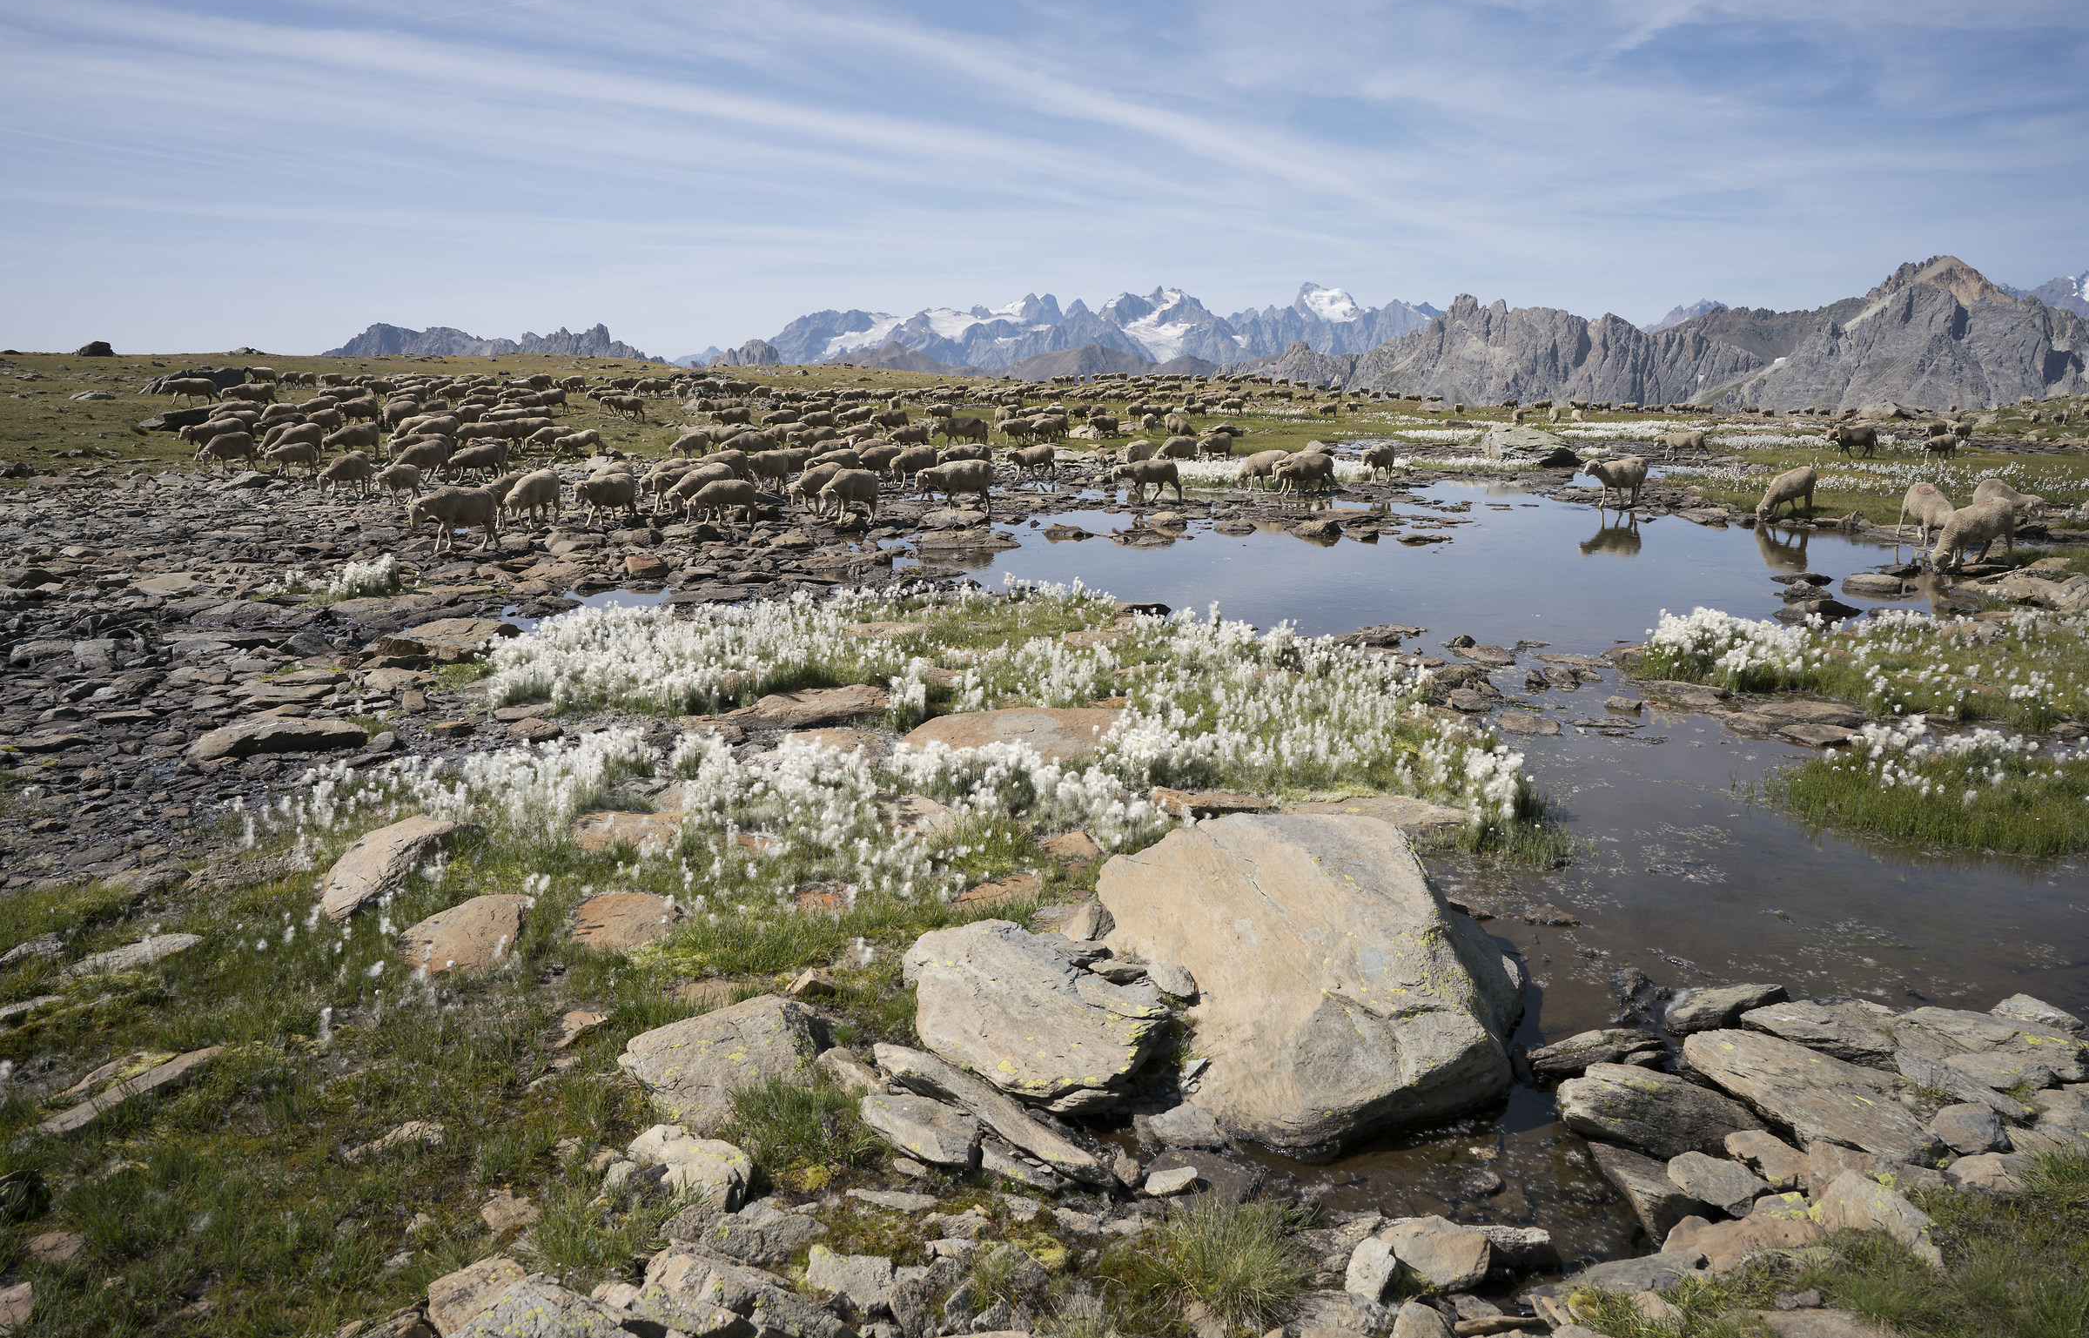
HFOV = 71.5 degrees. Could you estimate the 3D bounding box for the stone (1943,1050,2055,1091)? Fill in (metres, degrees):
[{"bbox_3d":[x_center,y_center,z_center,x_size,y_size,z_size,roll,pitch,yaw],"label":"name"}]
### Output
[{"bbox_3d":[2.361,0.993,3.593,0.250,0.060,0.160,6,13,27],"label":"stone"}]

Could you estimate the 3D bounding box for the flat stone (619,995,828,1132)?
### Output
[{"bbox_3d":[-0.741,0.905,3.363,0.463,0.214,0.341,-2,11,-12],"label":"flat stone"}]

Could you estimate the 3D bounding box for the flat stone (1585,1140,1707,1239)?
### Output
[{"bbox_3d":[1.410,1.198,3.345,0.240,0.140,0.260,2,12,8],"label":"flat stone"}]

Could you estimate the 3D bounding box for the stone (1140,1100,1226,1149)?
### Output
[{"bbox_3d":[0.360,1.139,3.660,0.200,0.090,0.140,2,12,10],"label":"stone"}]

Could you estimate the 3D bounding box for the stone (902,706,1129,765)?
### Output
[{"bbox_3d":[-0.139,0.322,6.940,1.120,0.240,0.750,0,11,0],"label":"stone"}]

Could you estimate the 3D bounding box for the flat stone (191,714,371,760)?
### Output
[{"bbox_3d":[-3.667,0.334,6.959,0.747,0.155,0.361,-4,12,-18],"label":"flat stone"}]

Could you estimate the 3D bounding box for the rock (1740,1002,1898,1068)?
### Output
[{"bbox_3d":[2.101,0.990,3.942,0.400,0.130,0.240,6,13,27],"label":"rock"}]

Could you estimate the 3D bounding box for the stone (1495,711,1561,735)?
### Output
[{"bbox_3d":[2.644,0.294,7.934,0.350,0.090,0.280,0,11,0],"label":"stone"}]

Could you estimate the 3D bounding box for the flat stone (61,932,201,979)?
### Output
[{"bbox_3d":[-2.820,0.881,4.505,0.360,0.080,0.170,-10,15,-41],"label":"flat stone"}]

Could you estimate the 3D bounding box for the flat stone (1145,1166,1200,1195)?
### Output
[{"bbox_3d":[0.277,1.104,3.133,0.118,0.033,0.062,-4,12,-20],"label":"flat stone"}]

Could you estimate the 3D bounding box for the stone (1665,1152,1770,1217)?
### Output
[{"bbox_3d":[1.434,1.096,3.094,0.230,0.090,0.140,8,14,34],"label":"stone"}]

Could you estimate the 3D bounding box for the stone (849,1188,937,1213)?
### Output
[{"bbox_3d":[-0.305,1.072,2.924,0.190,0.028,0.055,4,12,18],"label":"stone"}]

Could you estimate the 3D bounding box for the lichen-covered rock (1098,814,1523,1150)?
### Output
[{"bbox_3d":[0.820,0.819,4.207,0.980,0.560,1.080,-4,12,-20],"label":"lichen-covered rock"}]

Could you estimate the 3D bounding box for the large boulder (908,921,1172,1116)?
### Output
[{"bbox_3d":[0.000,0.930,4.036,0.630,0.330,0.520,3,12,16],"label":"large boulder"}]

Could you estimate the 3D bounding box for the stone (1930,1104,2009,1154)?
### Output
[{"bbox_3d":[2.087,1.039,3.283,0.155,0.090,0.125,5,12,24],"label":"stone"}]

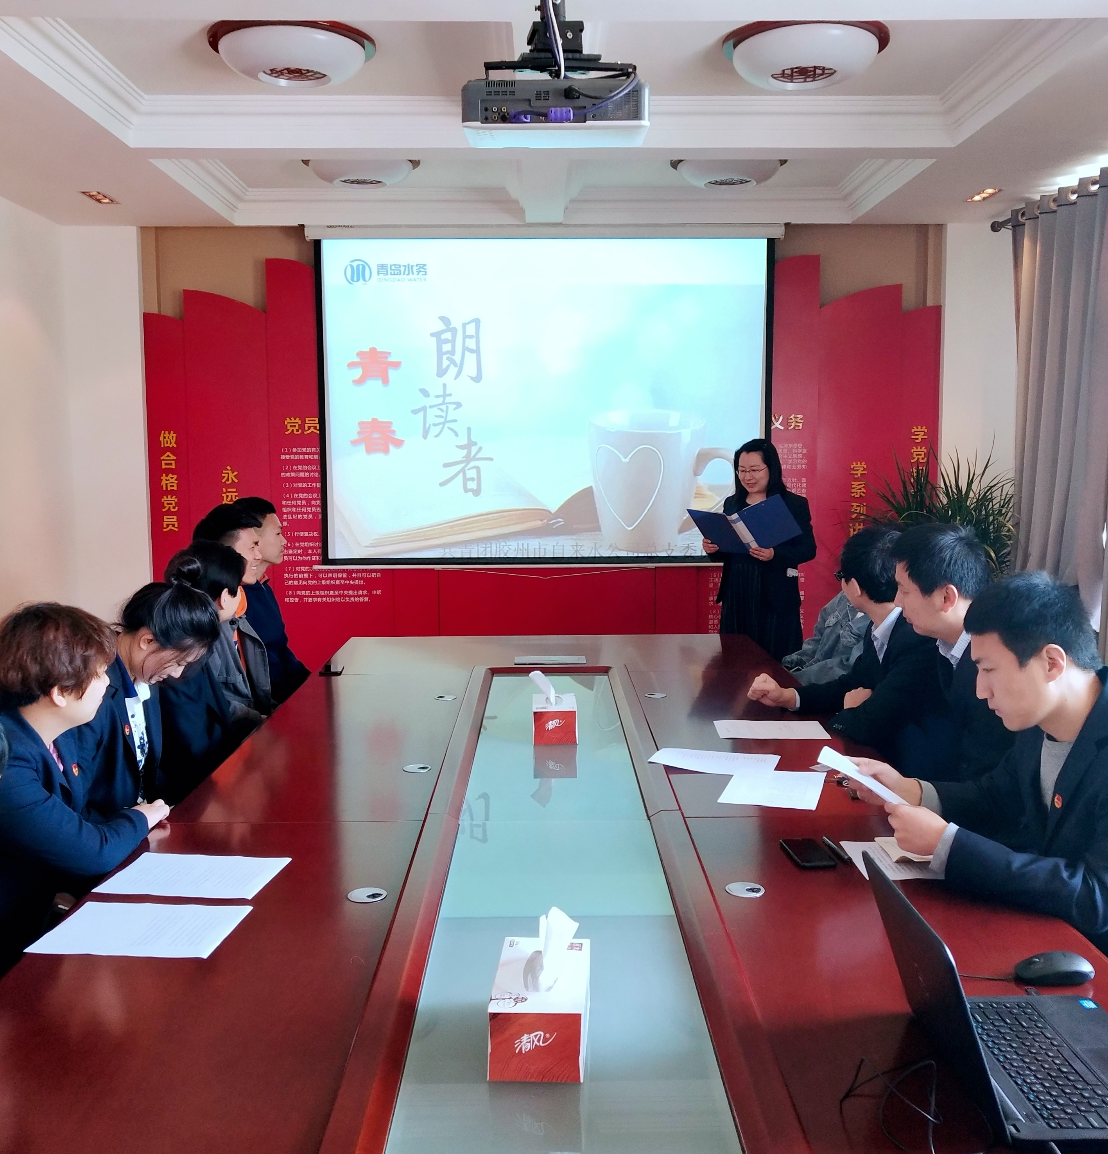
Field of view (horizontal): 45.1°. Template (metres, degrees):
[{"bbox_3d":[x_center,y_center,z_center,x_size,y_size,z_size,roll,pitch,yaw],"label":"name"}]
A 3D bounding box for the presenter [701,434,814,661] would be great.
[{"bbox_3d":[0.960,0.158,6.122,0.500,1.584,0.420,3,6,26],"label":"presenter"}]

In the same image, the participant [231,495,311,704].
[{"bbox_3d":[-1.106,0.382,4.948,0.650,1.364,0.500,-1,6,-12],"label":"participant"}]

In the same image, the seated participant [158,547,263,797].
[{"bbox_3d":[-1.054,0.547,3.658,0.680,1.278,0.500,0,5,-1],"label":"seated participant"}]

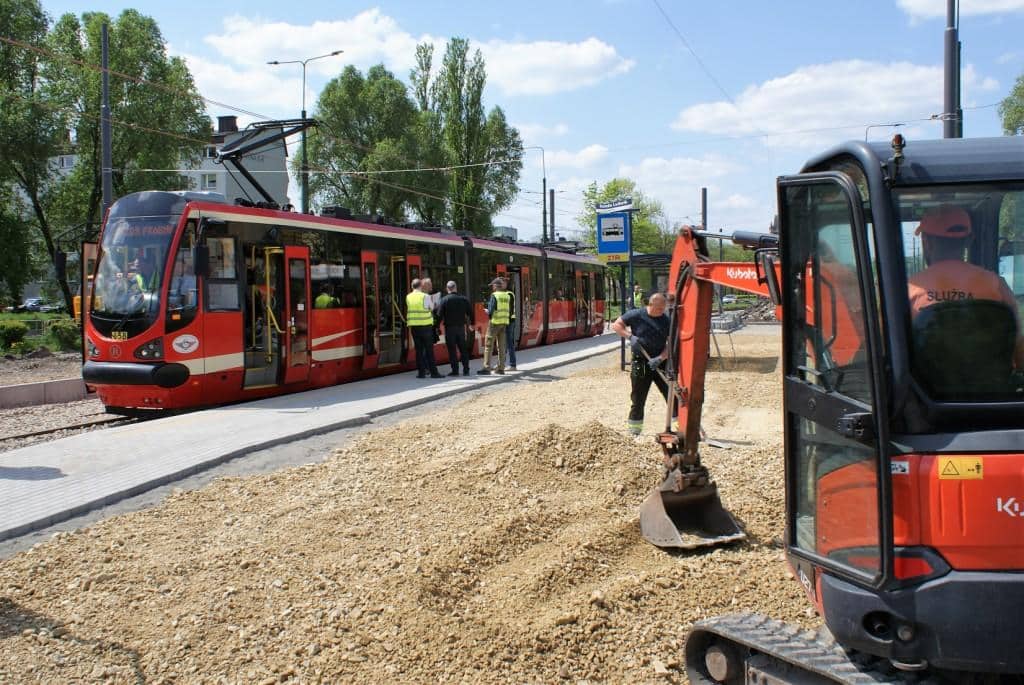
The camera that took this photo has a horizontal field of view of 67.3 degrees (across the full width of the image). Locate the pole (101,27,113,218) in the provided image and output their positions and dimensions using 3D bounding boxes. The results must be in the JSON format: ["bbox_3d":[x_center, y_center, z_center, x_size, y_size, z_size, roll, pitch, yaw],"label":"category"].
[{"bbox_3d":[-12.212,-4.648,23.235,0.300,9.680,0.300,2,4,22],"label":"pole"}]

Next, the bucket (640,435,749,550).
[{"bbox_3d":[1.220,0.991,5.329,0.520,0.650,0.550,-2,4,-27],"label":"bucket"}]

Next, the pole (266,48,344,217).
[{"bbox_3d":[-8.214,-5.920,30.665,3.700,11.190,0.350,2,4,23],"label":"pole"}]

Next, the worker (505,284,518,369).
[{"bbox_3d":[-0.068,-0.304,14.784,0.380,1.710,0.520,1,4,9],"label":"worker"}]

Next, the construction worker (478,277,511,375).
[{"bbox_3d":[-0.345,-0.307,14.255,0.540,1.790,0.420,-3,5,-40],"label":"construction worker"}]

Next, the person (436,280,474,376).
[{"bbox_3d":[-1.034,-0.252,14.008,0.550,1.710,0.360,-1,4,-12],"label":"person"}]

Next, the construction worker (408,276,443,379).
[{"bbox_3d":[-1.601,-0.262,13.844,0.520,1.760,0.380,2,4,23],"label":"construction worker"}]

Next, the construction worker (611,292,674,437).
[{"bbox_3d":[1.525,0.252,8.727,0.670,1.640,0.550,-2,5,-30],"label":"construction worker"}]

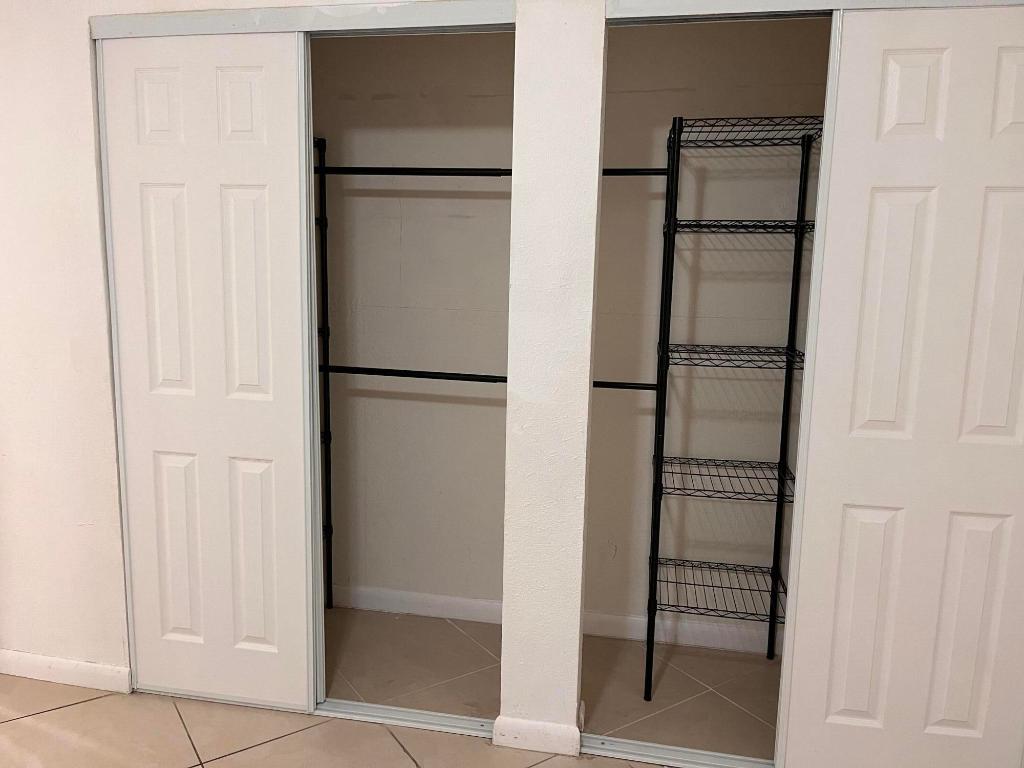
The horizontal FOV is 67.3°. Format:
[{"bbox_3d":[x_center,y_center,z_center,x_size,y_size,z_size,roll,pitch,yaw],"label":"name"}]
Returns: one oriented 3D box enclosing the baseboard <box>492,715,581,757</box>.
[{"bbox_3d":[0.073,1.017,2.232,0.250,0.086,0.025,3,8,11],"label":"baseboard"}]

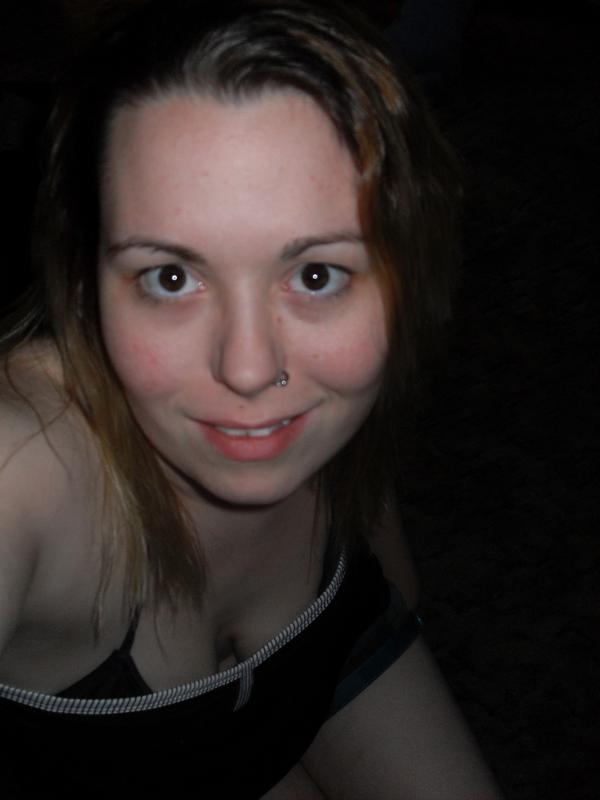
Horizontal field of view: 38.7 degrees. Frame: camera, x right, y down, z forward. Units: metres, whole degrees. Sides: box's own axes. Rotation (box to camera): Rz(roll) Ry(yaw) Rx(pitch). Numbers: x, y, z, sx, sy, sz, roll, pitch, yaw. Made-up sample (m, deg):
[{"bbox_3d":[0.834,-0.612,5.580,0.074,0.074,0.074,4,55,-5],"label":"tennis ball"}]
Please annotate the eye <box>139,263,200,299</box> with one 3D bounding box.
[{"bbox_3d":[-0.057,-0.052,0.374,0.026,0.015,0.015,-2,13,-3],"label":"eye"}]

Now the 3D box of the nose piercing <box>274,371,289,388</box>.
[{"bbox_3d":[-0.008,-0.009,0.368,0.006,0.008,0.006,-5,14,-14],"label":"nose piercing"}]

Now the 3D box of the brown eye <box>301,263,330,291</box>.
[{"bbox_3d":[0.007,-0.054,0.371,0.013,0.012,0.009,-2,13,-3],"label":"brown eye"}]

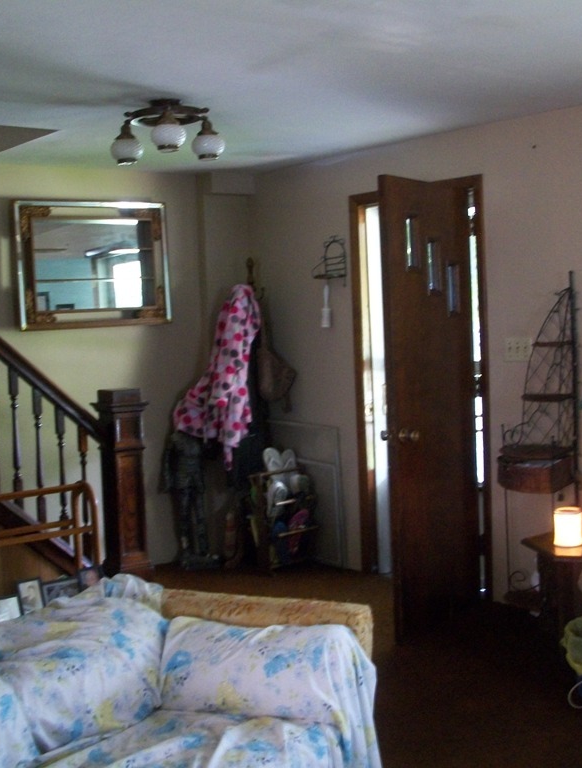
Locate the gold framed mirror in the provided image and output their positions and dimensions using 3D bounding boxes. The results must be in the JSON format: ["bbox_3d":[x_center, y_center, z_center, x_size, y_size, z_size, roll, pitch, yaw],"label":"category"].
[{"bbox_3d":[-1.102,-0.677,5.876,0.910,0.705,0.050,-5,5,-34],"label":"gold framed mirror"}]

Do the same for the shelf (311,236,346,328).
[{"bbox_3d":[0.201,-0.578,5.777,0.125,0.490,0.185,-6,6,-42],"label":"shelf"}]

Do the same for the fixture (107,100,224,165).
[{"bbox_3d":[-0.494,-1.011,4.162,0.455,0.237,0.430,-2,4,0],"label":"fixture"}]

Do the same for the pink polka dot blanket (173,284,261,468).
[{"bbox_3d":[-0.424,-0.043,5.900,0.480,1.030,0.320,-3,4,-4],"label":"pink polka dot blanket"}]

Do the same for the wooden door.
[{"bbox_3d":[0.659,0.099,4.798,0.045,2.030,0.810,1,5,35],"label":"wooden door"}]

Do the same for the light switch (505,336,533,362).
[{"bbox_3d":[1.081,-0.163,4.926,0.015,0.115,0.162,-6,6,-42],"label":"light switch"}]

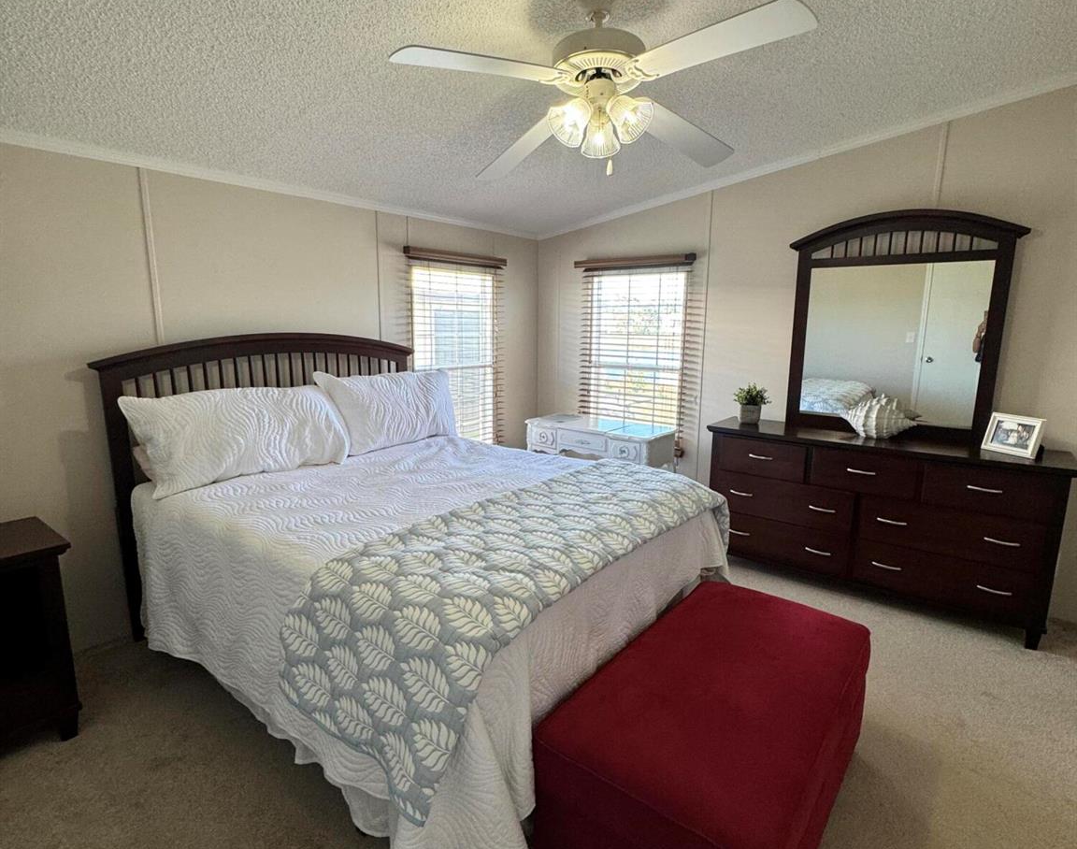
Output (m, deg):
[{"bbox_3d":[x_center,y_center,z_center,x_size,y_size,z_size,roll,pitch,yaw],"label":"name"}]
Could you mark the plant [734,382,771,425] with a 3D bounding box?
[{"bbox_3d":[1.286,-0.127,3.478,0.210,0.240,0.200,8,13,38],"label":"plant"}]

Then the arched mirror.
[{"bbox_3d":[1.894,-0.537,3.143,1.070,1.170,0.070,8,13,38],"label":"arched mirror"}]

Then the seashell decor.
[{"bbox_3d":[1.813,-0.054,3.092,0.360,0.240,0.210,8,13,38],"label":"seashell decor"}]

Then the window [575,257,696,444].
[{"bbox_3d":[0.662,-0.524,4.184,0.920,1.290,0.100,8,13,38],"label":"window"}]

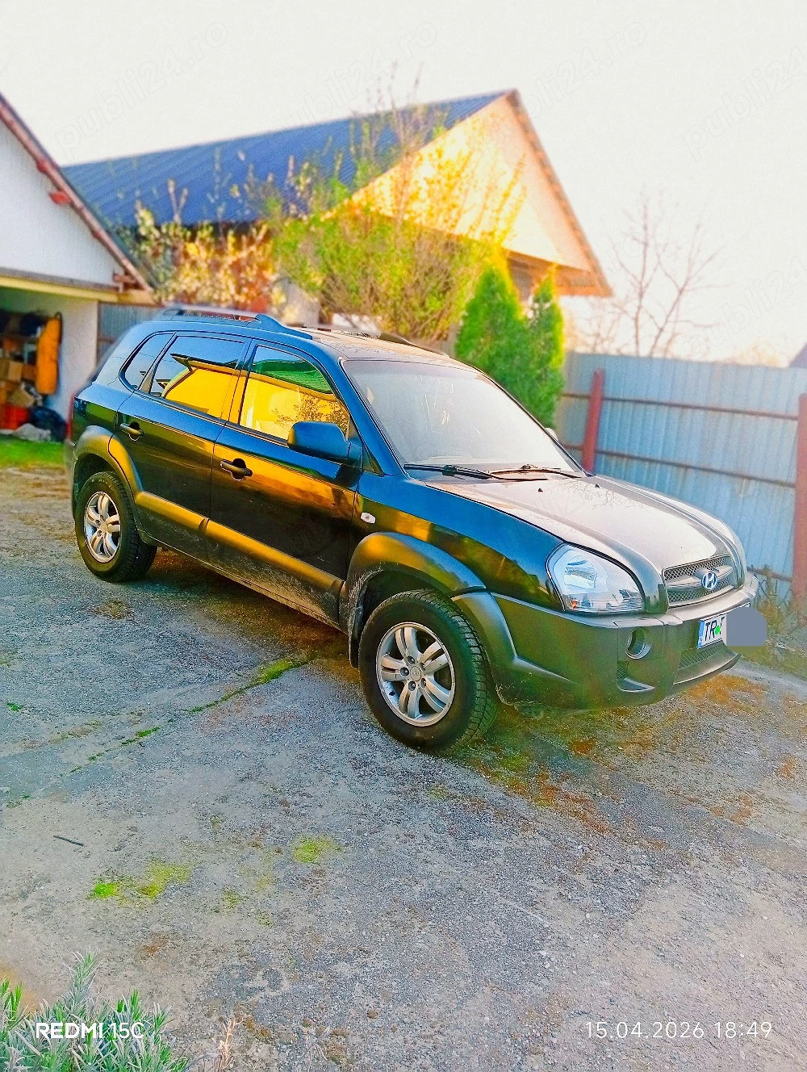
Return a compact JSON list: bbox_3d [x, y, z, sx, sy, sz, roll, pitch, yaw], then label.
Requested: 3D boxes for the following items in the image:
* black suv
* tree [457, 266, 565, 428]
[{"bbox_3d":[-0.259,-0.320,4.648,4.330,1.710,1.860,18,16,40],"label":"black suv"},{"bbox_3d":[0.964,-1.284,7.734,1.050,2.522,0.960,7,12,6],"label":"tree"}]

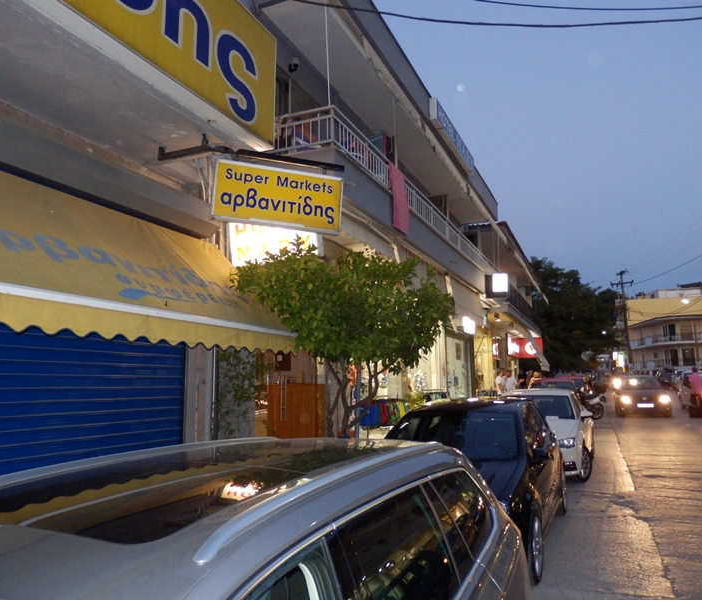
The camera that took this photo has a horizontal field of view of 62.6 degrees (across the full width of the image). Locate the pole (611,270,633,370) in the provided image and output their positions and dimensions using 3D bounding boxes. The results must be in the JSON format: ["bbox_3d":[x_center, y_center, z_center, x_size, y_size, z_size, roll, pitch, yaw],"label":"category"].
[{"bbox_3d":[24.190,2.455,50.691,1.800,10.110,0.400,-5,-10,23],"label":"pole"}]

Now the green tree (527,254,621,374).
[{"bbox_3d":[14.963,1.667,39.462,7.000,9.530,7.000,-4,-9,23],"label":"green tree"}]

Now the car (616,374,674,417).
[{"bbox_3d":[11.387,3.717,22.714,1.720,1.480,4.150,-4,-9,22],"label":"car"}]

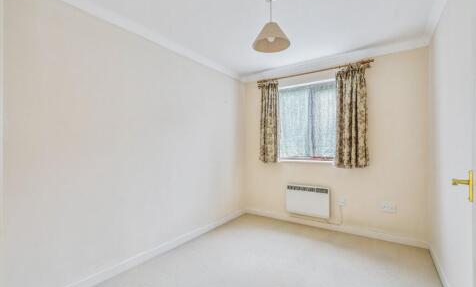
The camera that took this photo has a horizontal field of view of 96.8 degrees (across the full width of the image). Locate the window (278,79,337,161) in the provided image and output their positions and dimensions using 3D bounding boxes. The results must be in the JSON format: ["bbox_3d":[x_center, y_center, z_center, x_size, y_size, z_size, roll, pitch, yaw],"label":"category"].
[{"bbox_3d":[1.038,-0.311,3.103,0.910,1.150,0.100,-1,-1,34],"label":"window"}]

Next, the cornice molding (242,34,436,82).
[{"bbox_3d":[1.091,-1.111,2.962,2.367,0.094,0.090,-1,-1,34],"label":"cornice molding"}]

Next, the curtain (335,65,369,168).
[{"bbox_3d":[1.436,-0.328,2.681,0.360,1.250,0.105,-1,-1,34],"label":"curtain"}]

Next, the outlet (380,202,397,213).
[{"bbox_3d":[1.804,0.767,2.518,0.150,0.092,0.012,-1,-1,34],"label":"outlet"}]

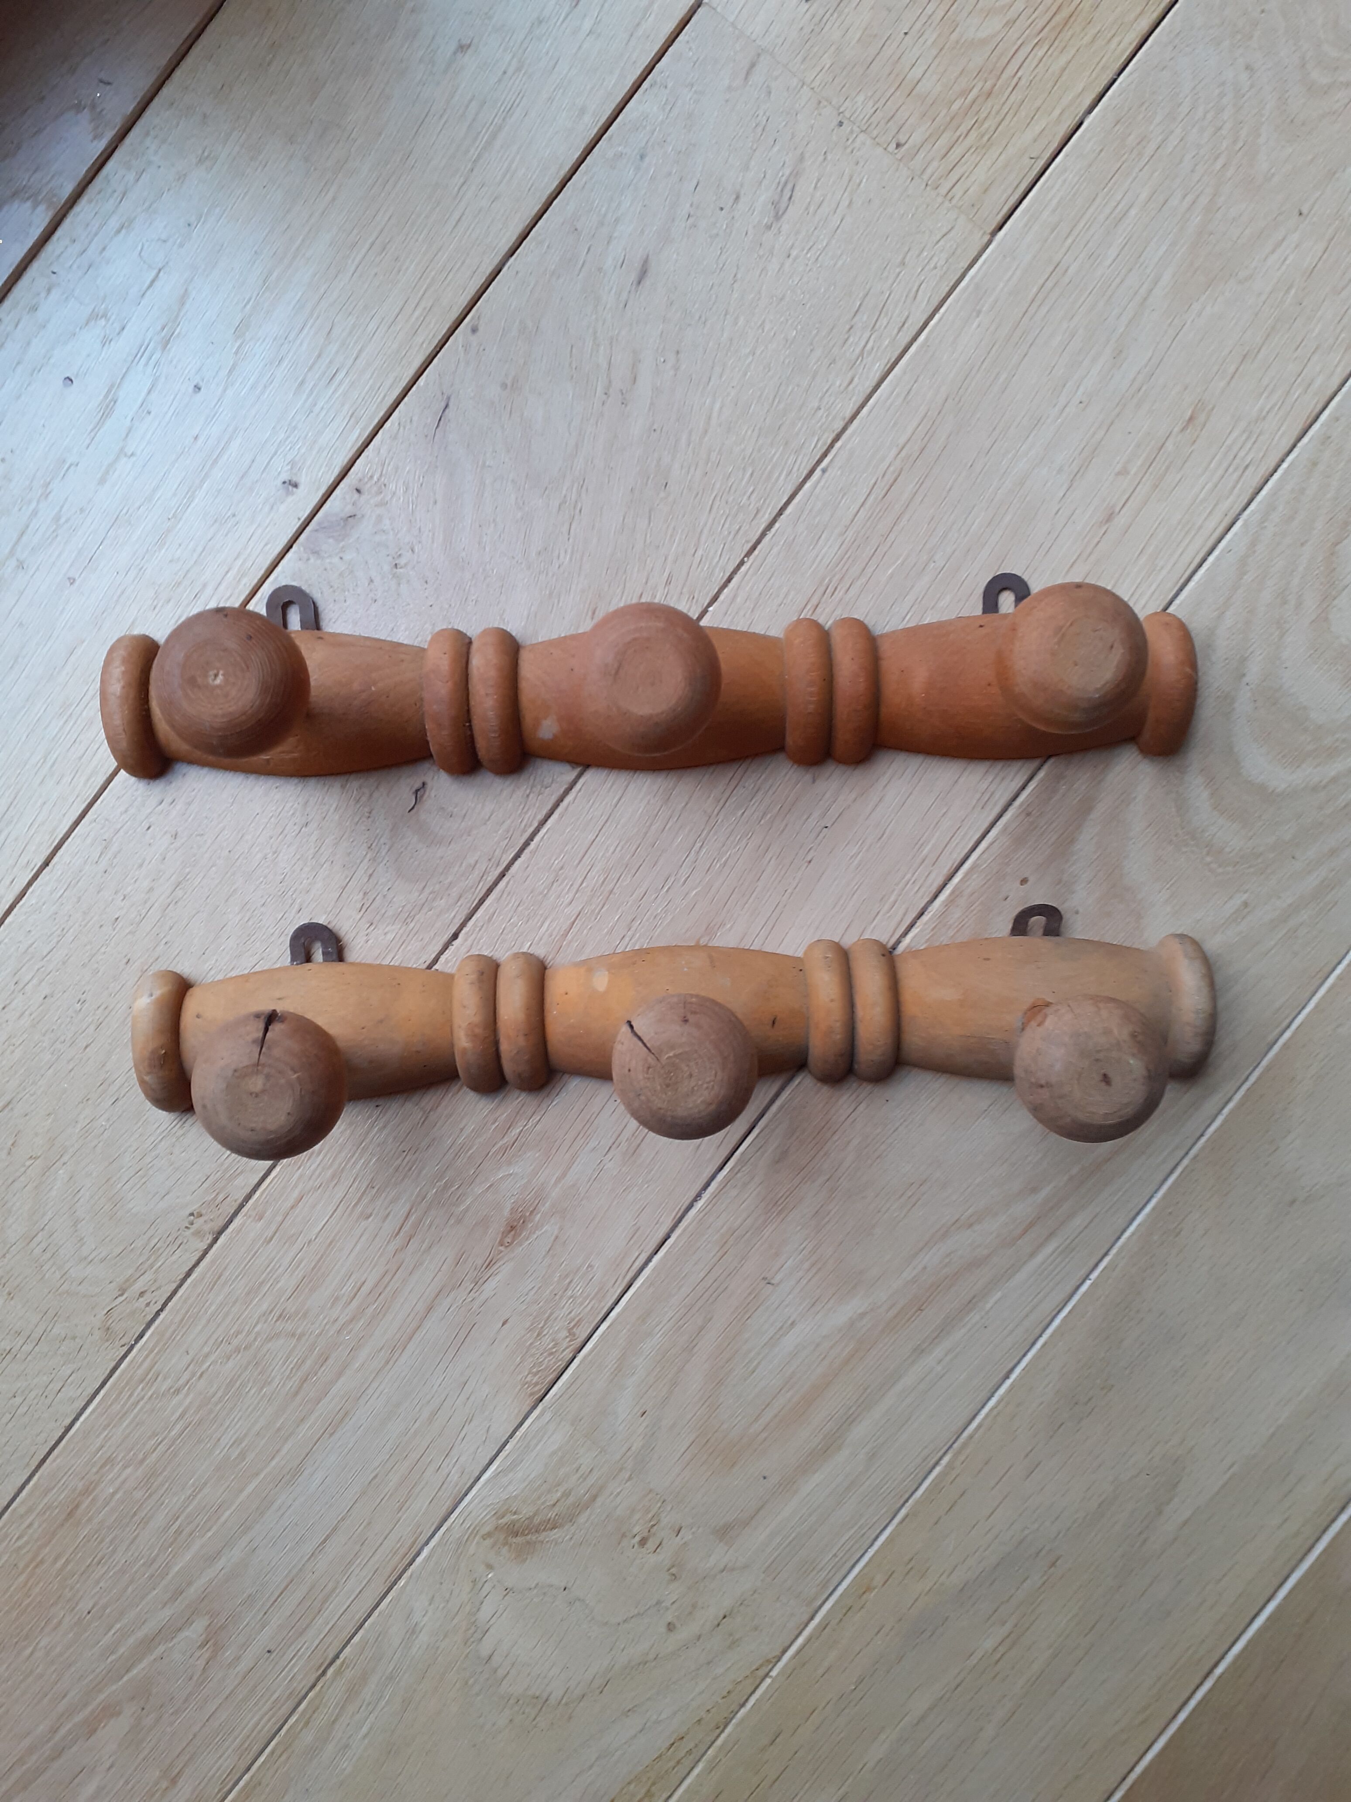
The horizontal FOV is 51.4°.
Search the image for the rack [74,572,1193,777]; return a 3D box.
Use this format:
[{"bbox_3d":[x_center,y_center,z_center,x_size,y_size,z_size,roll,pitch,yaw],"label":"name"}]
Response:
[{"bbox_3d":[-0.009,-0.085,0.490,0.409,0.112,0.072,-1,93,-1],"label":"rack"}]

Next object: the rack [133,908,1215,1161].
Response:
[{"bbox_3d":[0.001,0.042,0.498,0.409,0.109,0.069,-2,93,-1],"label":"rack"}]

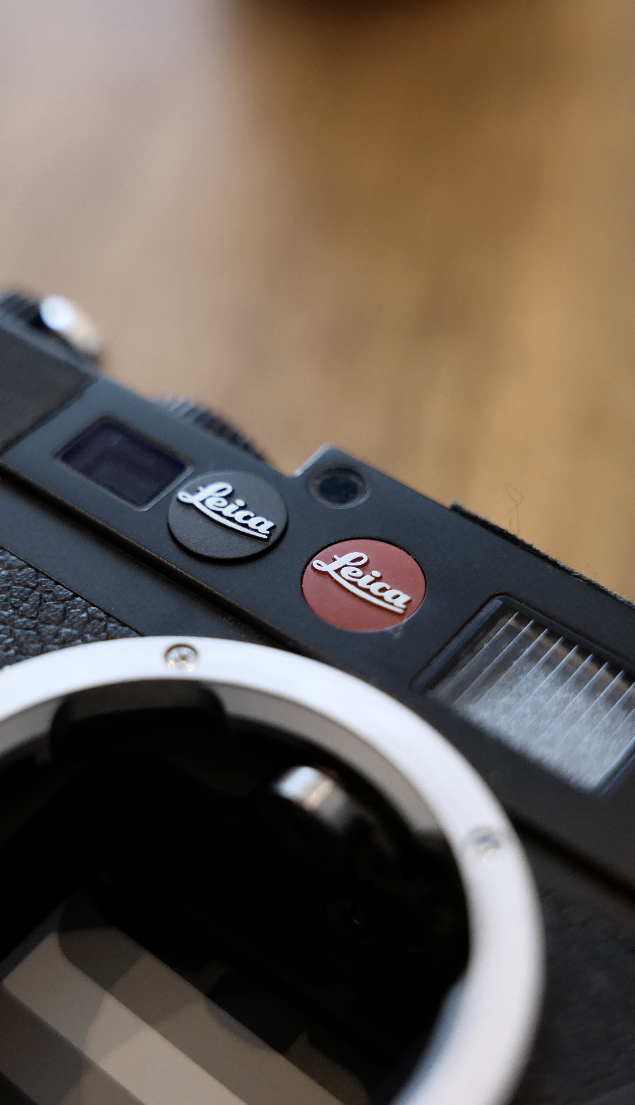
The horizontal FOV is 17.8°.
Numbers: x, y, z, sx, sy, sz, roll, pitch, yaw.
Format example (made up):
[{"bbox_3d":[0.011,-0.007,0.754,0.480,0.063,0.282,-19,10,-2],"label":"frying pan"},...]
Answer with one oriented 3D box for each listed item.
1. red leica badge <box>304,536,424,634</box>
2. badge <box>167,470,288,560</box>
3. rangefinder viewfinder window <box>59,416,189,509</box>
[{"bbox_3d":[0.004,0.002,0.165,0.010,0.001,0.010,30,53,23],"label":"red leica badge"},{"bbox_3d":[-0.007,-0.003,0.169,0.010,0.001,0.010,30,53,23],"label":"badge"},{"bbox_3d":[-0.017,-0.007,0.175,0.010,0.002,0.007,30,53,23],"label":"rangefinder viewfinder window"}]

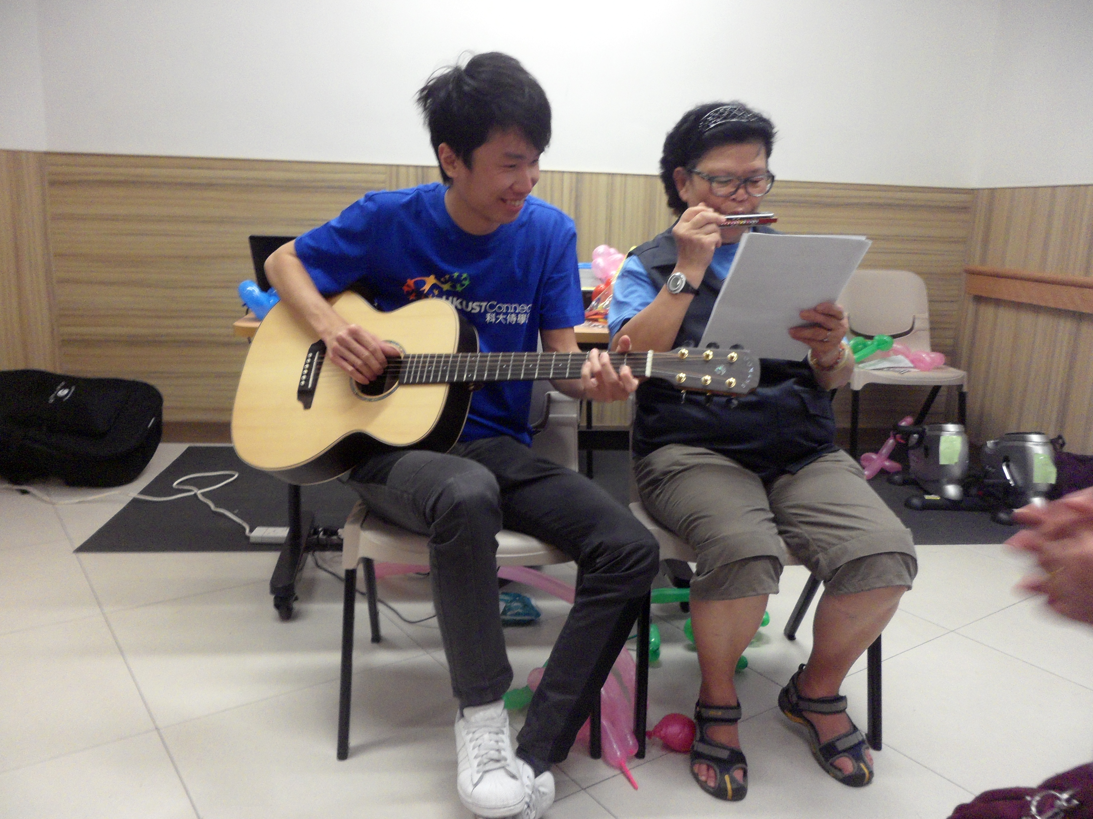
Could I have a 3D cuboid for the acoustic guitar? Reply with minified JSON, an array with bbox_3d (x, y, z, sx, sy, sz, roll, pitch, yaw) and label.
[{"bbox_3d":[-0.134,-0.049,1.534,1.012,0.393,0.117,0,-23,23],"label":"acoustic guitar"}]

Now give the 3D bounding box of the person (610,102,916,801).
[{"bbox_3d":[0.377,0.028,1.695,0.525,1.250,0.590,0,12,-10],"label":"person"}]

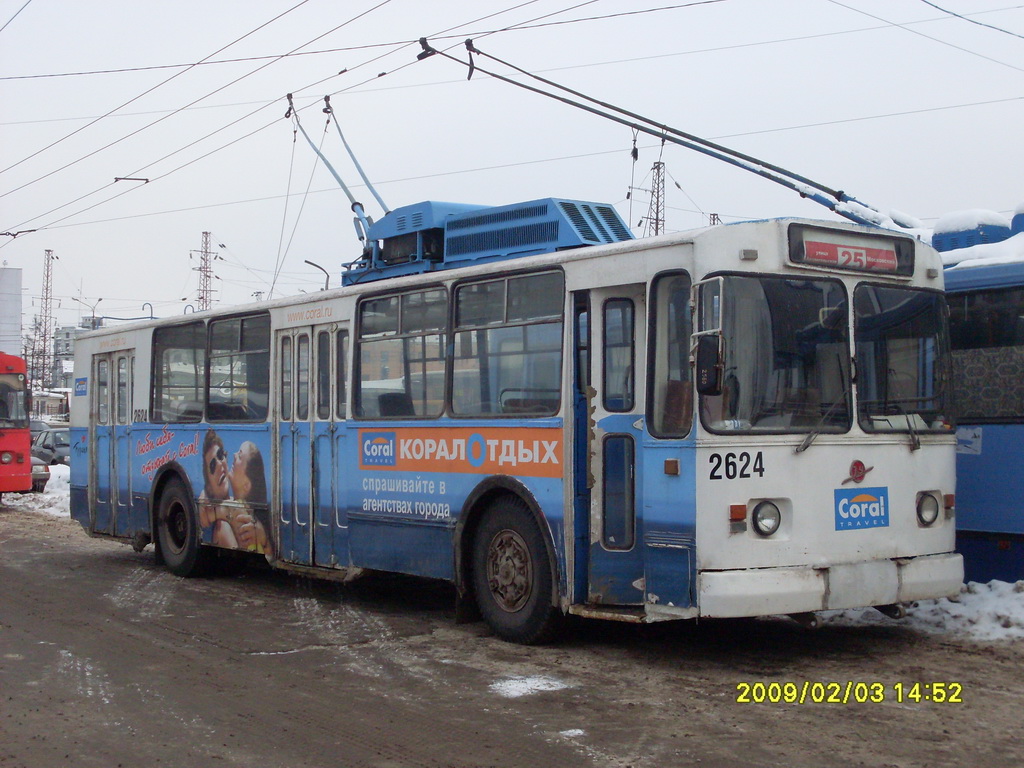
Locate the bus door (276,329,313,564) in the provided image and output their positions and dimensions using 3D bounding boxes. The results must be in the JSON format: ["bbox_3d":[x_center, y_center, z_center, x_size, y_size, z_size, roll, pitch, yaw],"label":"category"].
[{"bbox_3d":[-1.987,0.566,16.263,0.080,2.150,0.718,1,-2,-34],"label":"bus door"}]

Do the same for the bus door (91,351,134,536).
[{"bbox_3d":[-4.521,0.676,20.138,0.080,2.081,1.316,1,-2,-34],"label":"bus door"}]

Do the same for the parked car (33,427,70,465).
[{"bbox_3d":[-11.300,1.870,45.800,1.680,1.420,4.200,1,-2,-29],"label":"parked car"}]

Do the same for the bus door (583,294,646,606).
[{"bbox_3d":[0.702,0.414,11.999,0.080,2.139,0.590,1,-2,-40],"label":"bus door"}]

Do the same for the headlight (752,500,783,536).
[{"bbox_3d":[1.642,0.870,11.513,0.230,0.230,0.110,1,-2,-34],"label":"headlight"}]

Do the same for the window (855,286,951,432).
[{"bbox_3d":[2.744,-0.176,12.344,1.119,1.029,0.150,1,-2,-39],"label":"window"}]

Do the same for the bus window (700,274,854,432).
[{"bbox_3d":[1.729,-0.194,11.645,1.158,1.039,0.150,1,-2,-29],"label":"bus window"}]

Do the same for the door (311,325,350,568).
[{"bbox_3d":[-1.591,0.539,15.678,0.080,2.159,0.695,1,-2,-34],"label":"door"}]

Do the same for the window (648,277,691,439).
[{"bbox_3d":[1.049,-0.196,11.645,0.070,1.092,0.454,1,-2,-34],"label":"window"}]

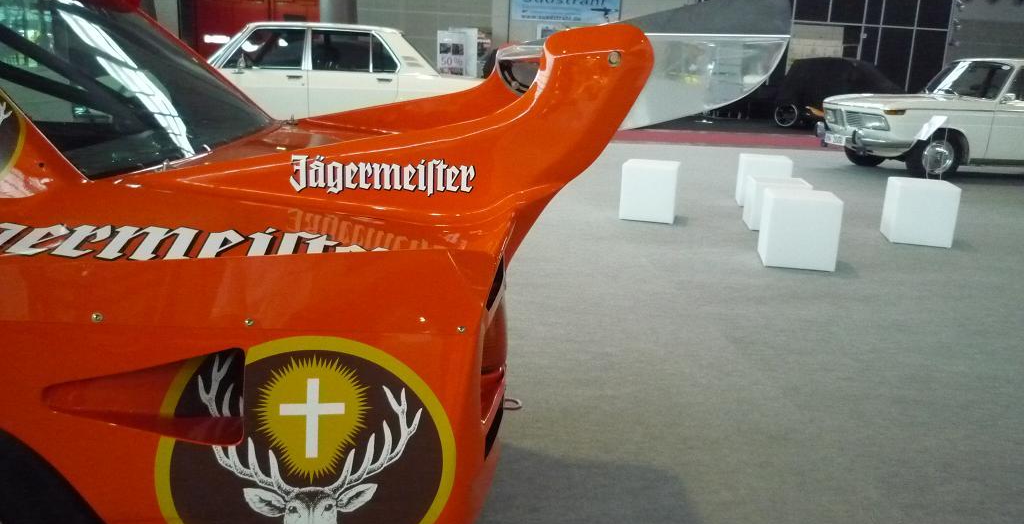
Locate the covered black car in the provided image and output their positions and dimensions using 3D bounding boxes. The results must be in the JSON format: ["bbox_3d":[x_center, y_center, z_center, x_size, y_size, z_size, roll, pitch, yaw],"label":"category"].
[{"bbox_3d":[7.343,-3.572,15.843,4.000,1.470,1.750,2,15,0],"label":"covered black car"}]

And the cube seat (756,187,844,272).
[{"bbox_3d":[1.765,-0.205,4.549,0.392,0.410,0.392,5,15,11],"label":"cube seat"}]

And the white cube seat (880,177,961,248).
[{"bbox_3d":[2.918,-0.363,5.303,0.392,0.410,0.392,6,15,13],"label":"white cube seat"}]

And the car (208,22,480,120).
[{"bbox_3d":[-2.423,-2.203,9.182,4.620,1.420,1.690,0,15,-8],"label":"car"}]

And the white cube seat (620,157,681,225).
[{"bbox_3d":[1.075,-0.552,5.743,0.392,0.410,0.392,6,15,14],"label":"white cube seat"}]

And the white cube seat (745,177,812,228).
[{"bbox_3d":[1.984,-0.431,5.541,0.392,0.348,0.392,4,15,8],"label":"white cube seat"}]

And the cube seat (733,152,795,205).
[{"bbox_3d":[2.209,-0.709,6.492,0.392,0.410,0.392,5,15,10],"label":"cube seat"}]

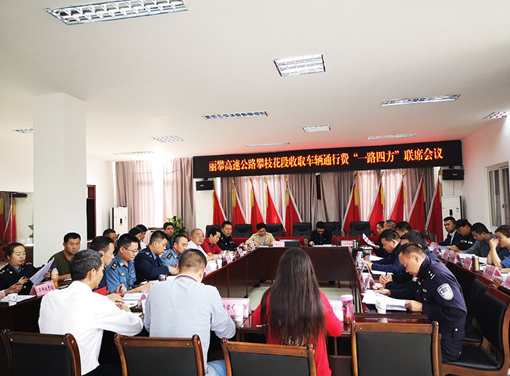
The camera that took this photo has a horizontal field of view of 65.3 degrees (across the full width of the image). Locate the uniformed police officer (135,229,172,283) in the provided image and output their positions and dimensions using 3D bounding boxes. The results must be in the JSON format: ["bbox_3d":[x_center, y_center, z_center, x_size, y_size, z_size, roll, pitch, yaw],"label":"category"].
[{"bbox_3d":[-1.094,1.150,4.572,0.670,1.290,0.512,-2,-3,11],"label":"uniformed police officer"}]

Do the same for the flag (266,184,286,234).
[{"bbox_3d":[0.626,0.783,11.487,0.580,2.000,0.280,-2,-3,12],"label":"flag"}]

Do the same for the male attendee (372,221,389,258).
[{"bbox_3d":[2.019,1.115,6.021,0.720,1.200,0.480,-2,-3,6],"label":"male attendee"}]

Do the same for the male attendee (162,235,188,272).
[{"bbox_3d":[-0.918,1.210,5.126,0.750,1.230,0.520,-3,-3,29],"label":"male attendee"}]

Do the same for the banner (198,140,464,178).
[{"bbox_3d":[1.881,-0.776,11.583,7.683,0.690,0.138,-2,-3,11],"label":"banner"}]

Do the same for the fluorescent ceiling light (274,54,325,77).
[{"bbox_3d":[0.584,-1.581,5.074,0.620,0.070,0.620,-2,-3,12],"label":"fluorescent ceiling light"}]

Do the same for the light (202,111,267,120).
[{"bbox_3d":[-0.386,-1.420,7.665,1.220,0.070,0.320,-2,-3,12],"label":"light"}]

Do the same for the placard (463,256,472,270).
[{"bbox_3d":[2.551,0.904,4.749,0.089,0.108,0.217,-2,-3,11],"label":"placard"}]

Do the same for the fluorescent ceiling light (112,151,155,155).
[{"bbox_3d":[-3.558,-0.993,11.635,1.182,0.069,0.295,-2,-3,11],"label":"fluorescent ceiling light"}]

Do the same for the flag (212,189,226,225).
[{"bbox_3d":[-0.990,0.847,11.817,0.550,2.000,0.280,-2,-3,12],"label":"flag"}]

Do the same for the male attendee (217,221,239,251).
[{"bbox_3d":[-0.469,1.303,7.809,0.720,1.280,0.520,-4,-4,44],"label":"male attendee"}]

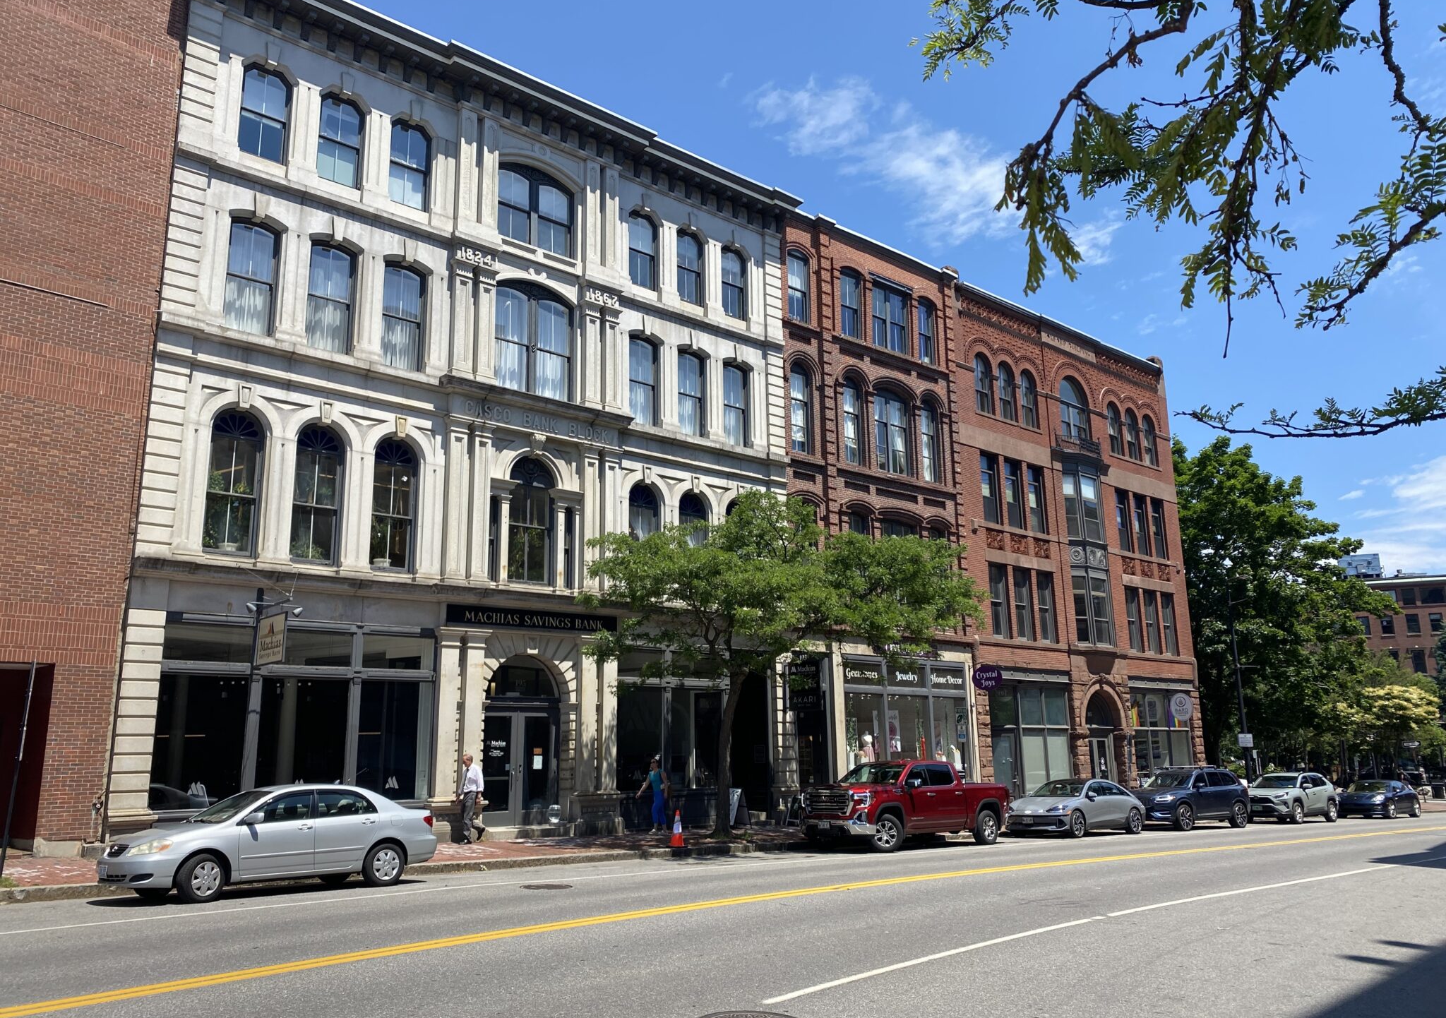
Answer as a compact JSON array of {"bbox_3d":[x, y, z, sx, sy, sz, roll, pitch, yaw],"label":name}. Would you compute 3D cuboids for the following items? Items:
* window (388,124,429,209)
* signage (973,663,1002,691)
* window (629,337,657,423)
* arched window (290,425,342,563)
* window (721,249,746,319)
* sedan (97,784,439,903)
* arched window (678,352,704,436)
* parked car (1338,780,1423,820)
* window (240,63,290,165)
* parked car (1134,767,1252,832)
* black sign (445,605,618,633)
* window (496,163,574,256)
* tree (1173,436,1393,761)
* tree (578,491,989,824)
[{"bbox_3d":[-7.221,-7.809,24.879,1.000,2.000,0.250,10,-17,-40],"label":"window"},{"bbox_3d":[8.350,5.263,34.171,0.080,0.860,1.120,10,-17,-40],"label":"signage"},{"bbox_3d":[-2.134,-3.383,28.392,1.000,2.340,0.250,10,-17,-40],"label":"window"},{"bbox_3d":[-8.203,-0.323,21.859,1.070,2.880,0.200,10,-17,-40],"label":"arched window"},{"bbox_3d":[0.247,-6.434,31.272,1.030,2.220,0.200,10,-17,-40],"label":"window"},{"bbox_3d":[-6.346,4.701,15.589,1.720,1.470,4.530,-13,-19,42],"label":"sedan"},{"bbox_3d":[-0.933,-3.171,29.427,1.000,2.340,0.250,10,-17,-40],"label":"arched window"},{"bbox_3d":[25.244,11.169,41.843,4.950,1.420,1.930,13,-19,-41],"label":"parked car"},{"bbox_3d":[-9.557,-8.245,22.570,1.070,2.100,0.200,10,-17,-40],"label":"window"},{"bbox_3d":[14.132,8.834,33.173,4.950,1.790,1.960,11,-18,-38],"label":"parked car"},{"bbox_3d":[-4.163,2.499,24.346,4.420,0.450,0.100,10,-17,-40],"label":"black sign"},{"bbox_3d":[-4.633,-7.419,26.989,2.150,2.080,0.250,10,-17,-40],"label":"window"},{"bbox_3d":[24.505,4.137,50.639,12.500,18.450,12.500,10,-17,-40],"label":"tree"},{"bbox_3d":[1.510,3.316,24.509,9.100,7.700,7.100,10,-17,-40],"label":"tree"}]

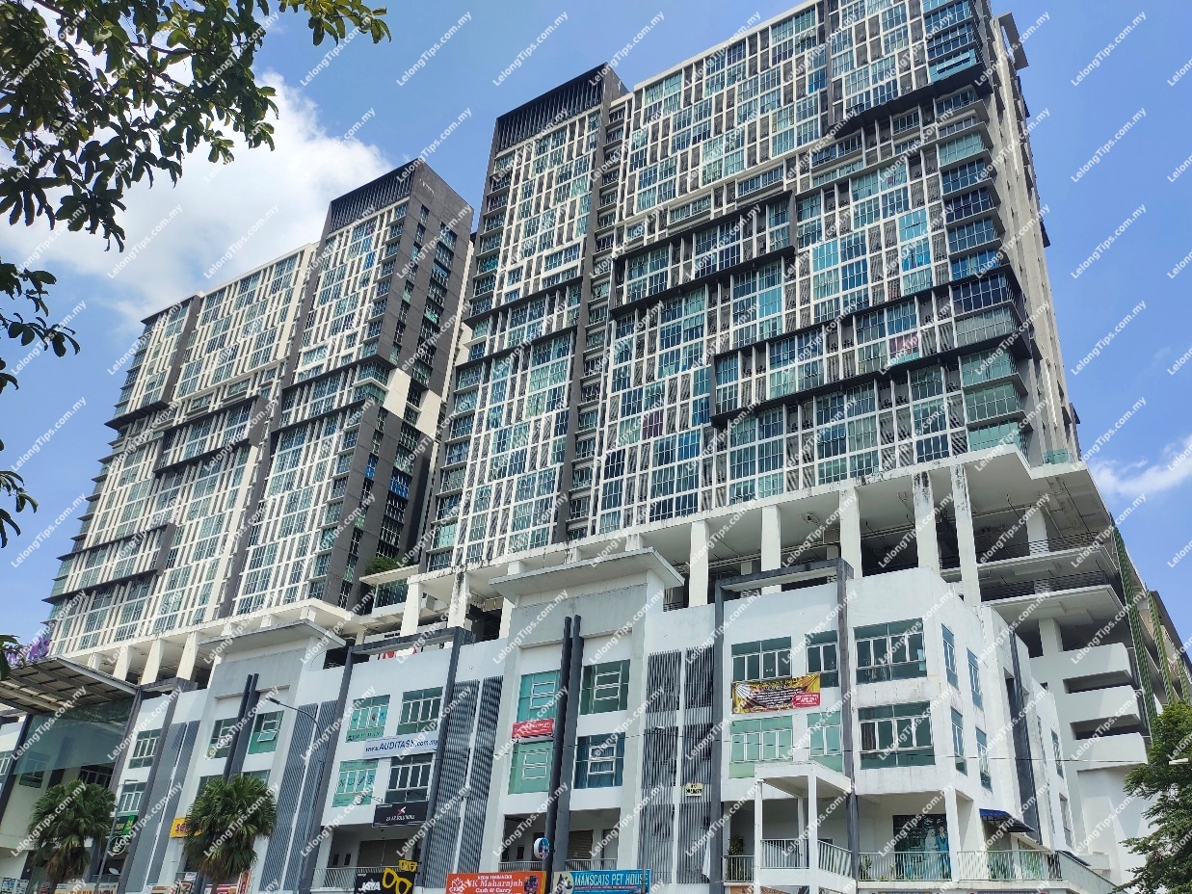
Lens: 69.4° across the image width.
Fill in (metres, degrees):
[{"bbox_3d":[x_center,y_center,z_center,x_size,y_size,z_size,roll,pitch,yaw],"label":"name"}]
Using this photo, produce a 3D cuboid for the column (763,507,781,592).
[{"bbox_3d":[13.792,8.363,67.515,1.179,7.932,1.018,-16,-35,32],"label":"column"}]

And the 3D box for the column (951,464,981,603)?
[{"bbox_3d":[26.046,6.275,60.544,1.018,10.933,1.018,-16,-35,32],"label":"column"}]

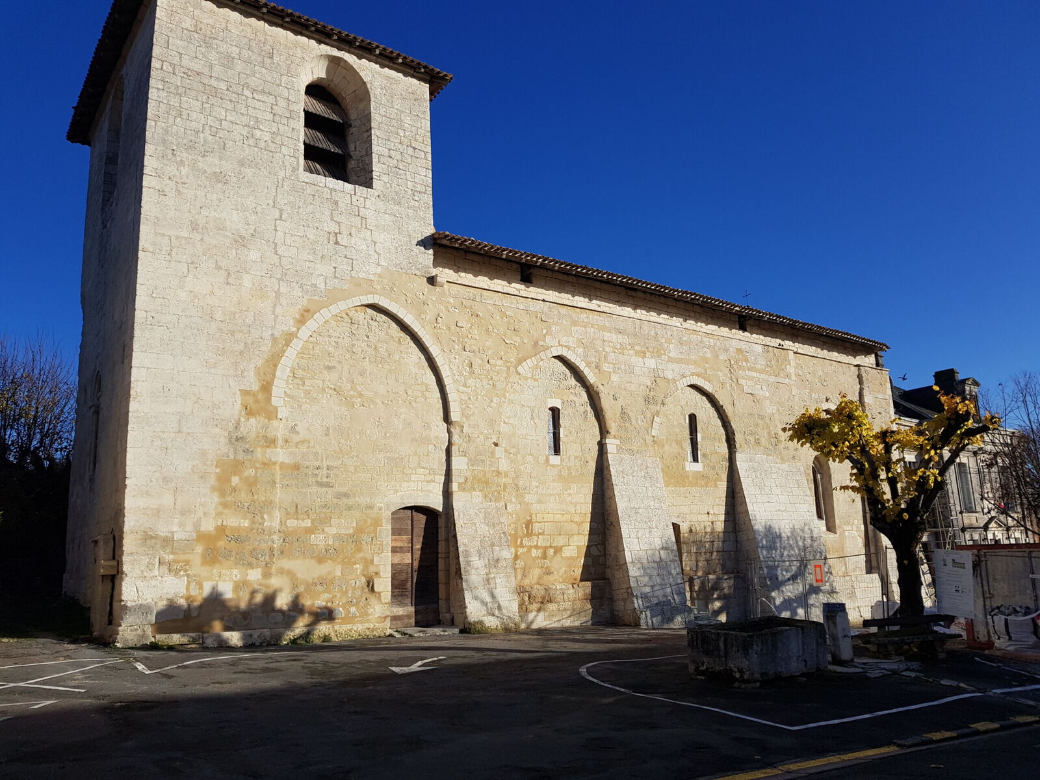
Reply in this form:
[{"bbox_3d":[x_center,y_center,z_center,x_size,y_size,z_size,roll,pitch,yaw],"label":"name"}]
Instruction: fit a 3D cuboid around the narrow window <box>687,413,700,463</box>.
[{"bbox_3d":[4.649,1.313,21.285,0.391,1.367,0.250,6,-13,-34],"label":"narrow window"}]

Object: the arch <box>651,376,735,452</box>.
[{"bbox_3d":[4.557,0.634,21.175,3.135,1.984,0.350,6,-13,-34],"label":"arch"}]

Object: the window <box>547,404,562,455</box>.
[{"bbox_3d":[0.758,0.982,18.572,0.421,1.203,0.250,6,-13,-34],"label":"window"}]

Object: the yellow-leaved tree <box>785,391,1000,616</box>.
[{"bbox_3d":[6.977,2.382,14.407,3.750,4.816,3.500,-6,-12,24],"label":"yellow-leaved tree"}]

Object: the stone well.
[{"bbox_3d":[3.614,3.876,11.743,1.881,0.644,1.060,6,-13,-34],"label":"stone well"}]

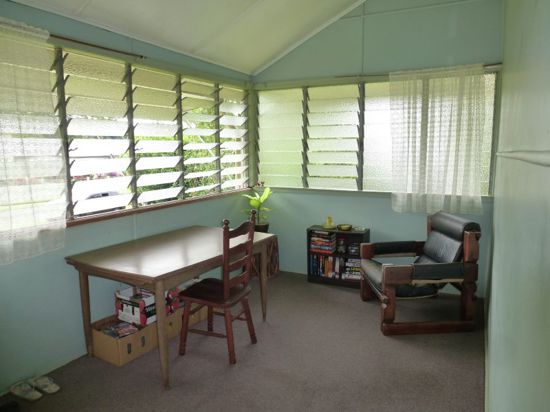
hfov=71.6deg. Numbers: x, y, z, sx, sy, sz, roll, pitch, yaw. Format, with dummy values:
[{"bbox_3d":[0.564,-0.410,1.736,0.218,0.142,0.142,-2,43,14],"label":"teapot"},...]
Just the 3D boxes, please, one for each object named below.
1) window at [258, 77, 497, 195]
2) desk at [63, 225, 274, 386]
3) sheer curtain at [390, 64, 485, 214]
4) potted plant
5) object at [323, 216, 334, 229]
[{"bbox_3d":[0.896,-0.703,4.013,2.448,1.102,0.103,4,10,27],"label":"window"},{"bbox_3d":[-0.716,0.674,2.971,0.871,0.750,1.259,4,10,31],"label":"desk"},{"bbox_3d":[1.523,-0.600,3.641,0.794,1.338,0.088,4,10,27],"label":"sheer curtain"},{"bbox_3d":[-0.185,0.060,4.365,0.265,0.544,0.265,4,10,27],"label":"potted plant"},{"bbox_3d":[0.589,0.196,4.195,0.110,0.118,0.110,4,10,27],"label":"object"}]

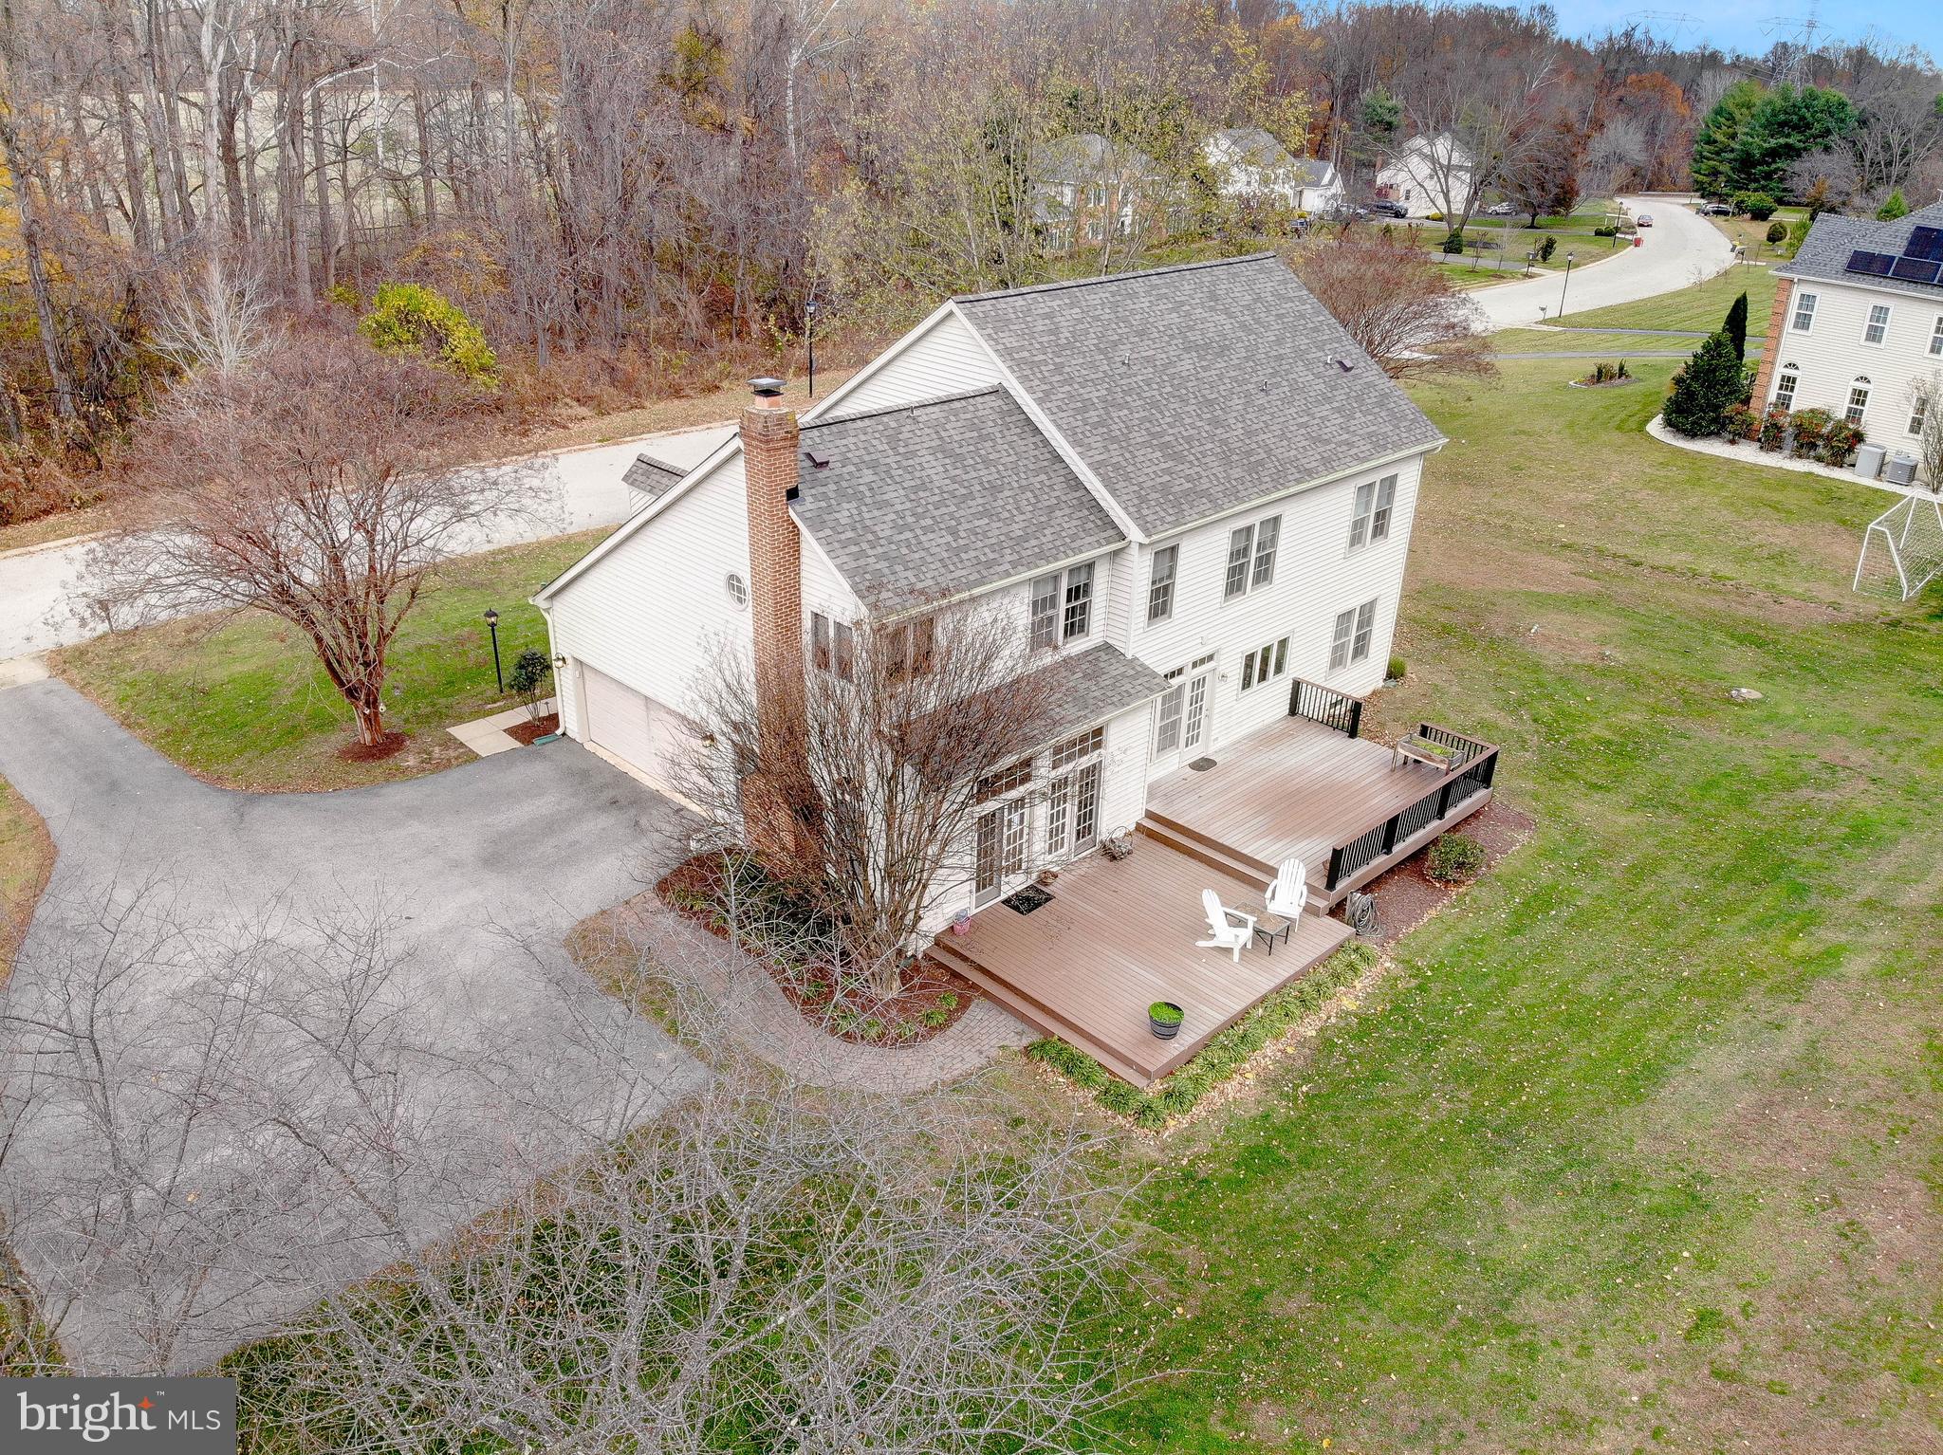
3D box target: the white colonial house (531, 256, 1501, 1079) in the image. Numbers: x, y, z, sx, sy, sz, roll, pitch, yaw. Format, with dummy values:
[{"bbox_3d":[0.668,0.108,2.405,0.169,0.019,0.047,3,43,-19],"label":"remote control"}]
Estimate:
[{"bbox_3d":[2.205,-4.071,29.224,17.088,10.124,18.161,-22,35,-38],"label":"white colonial house"}]

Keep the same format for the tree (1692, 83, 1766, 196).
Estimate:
[{"bbox_3d":[94.805,-71.872,165.925,9.000,13.800,9.000,14,29,24],"label":"tree"}]

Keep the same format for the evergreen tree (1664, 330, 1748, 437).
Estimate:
[{"bbox_3d":[32.382,-15.226,58.828,3.400,4.350,3.400,14,29,25],"label":"evergreen tree"}]

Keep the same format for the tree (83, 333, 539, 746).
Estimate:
[{"bbox_3d":[-14.127,-3.660,29.428,9.200,8.800,9.200,-12,29,-24],"label":"tree"}]

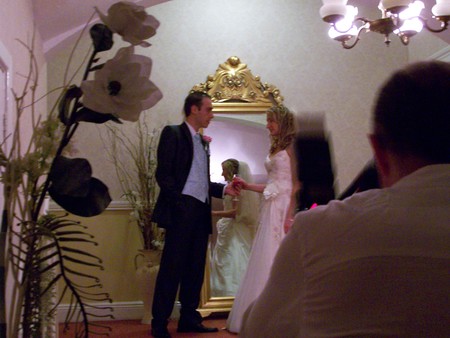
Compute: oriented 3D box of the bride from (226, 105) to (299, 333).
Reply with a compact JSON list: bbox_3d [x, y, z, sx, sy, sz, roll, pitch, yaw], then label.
[{"bbox_3d":[0.396,0.366,5.500,0.780,1.700,0.680,0,-3,-20],"label":"bride"}]

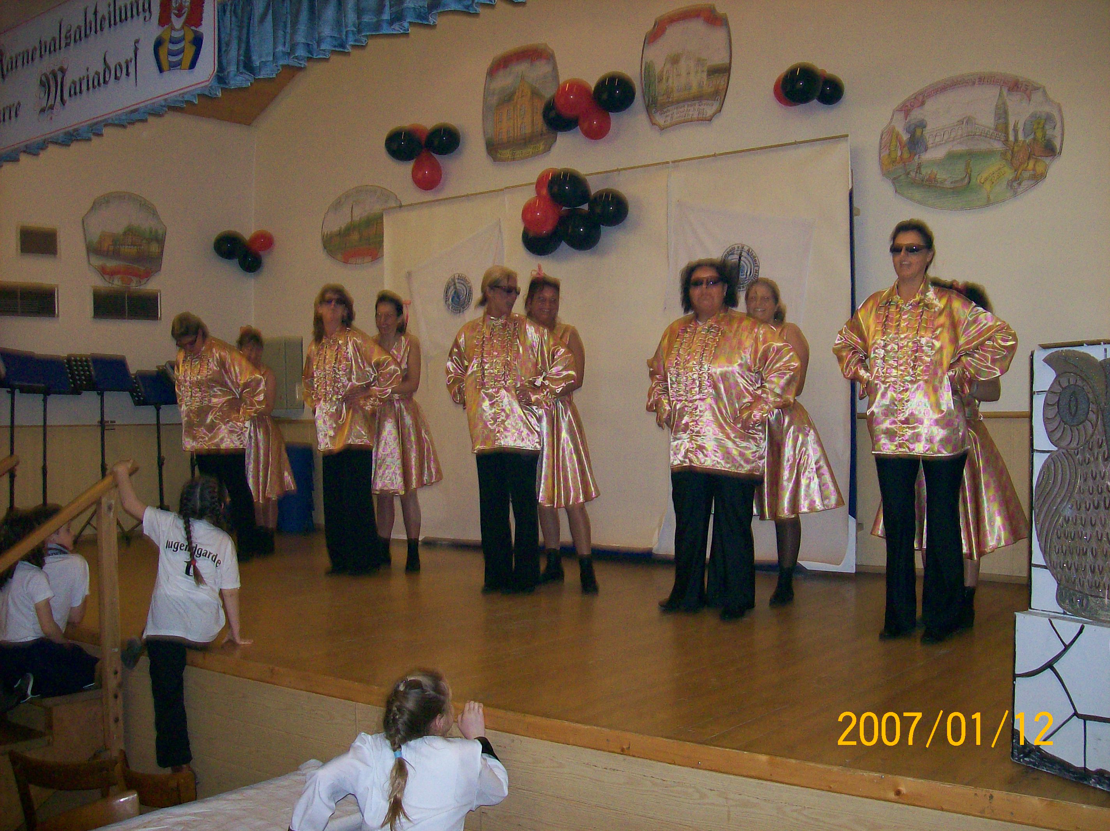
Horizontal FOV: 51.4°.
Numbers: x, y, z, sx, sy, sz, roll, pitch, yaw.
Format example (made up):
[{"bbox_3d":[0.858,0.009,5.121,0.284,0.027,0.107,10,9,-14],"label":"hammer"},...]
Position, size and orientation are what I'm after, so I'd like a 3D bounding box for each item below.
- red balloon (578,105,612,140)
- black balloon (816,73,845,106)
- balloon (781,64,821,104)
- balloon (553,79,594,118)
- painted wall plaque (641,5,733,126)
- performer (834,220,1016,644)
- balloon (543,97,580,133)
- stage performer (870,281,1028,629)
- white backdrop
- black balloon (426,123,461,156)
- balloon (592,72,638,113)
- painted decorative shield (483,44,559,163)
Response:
[{"bbox_3d":[0.266,-1.954,7.700,0.230,0.235,0.250,0,0,0],"label":"red balloon"},{"bbox_3d":[1.603,-1.911,6.761,0.183,0.188,0.183,-1,-1,36],"label":"black balloon"},{"bbox_3d":[1.487,-2.003,6.964,0.246,0.251,0.246,-1,-1,30],"label":"balloon"},{"bbox_3d":[0.124,-2.103,7.651,0.259,0.259,0.253,0,-1,0],"label":"balloon"},{"bbox_3d":[0.836,-2.271,7.468,0.666,0.783,0.030,-1,-1,36],"label":"painted wall plaque"},{"bbox_3d":[1.533,0.052,4.779,0.740,1.725,0.440,-1,-1,30],"label":"performer"},{"bbox_3d":[0.039,-2.064,7.900,0.250,0.250,0.250,0,0,0],"label":"balloon"},{"bbox_3d":[1.715,0.151,5.020,0.640,1.520,0.600,0,0,37],"label":"stage performer"},{"bbox_3d":[0.207,-0.348,7.851,3.754,2.540,0.080,-1,-1,36],"label":"white backdrop"},{"bbox_3d":[-0.817,-2.021,8.424,0.260,0.237,0.247,0,-1,0],"label":"black balloon"},{"bbox_3d":[0.392,-2.131,7.620,0.280,0.270,0.280,0,0,0],"label":"balloon"},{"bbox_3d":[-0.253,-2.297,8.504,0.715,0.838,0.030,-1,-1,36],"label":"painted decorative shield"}]

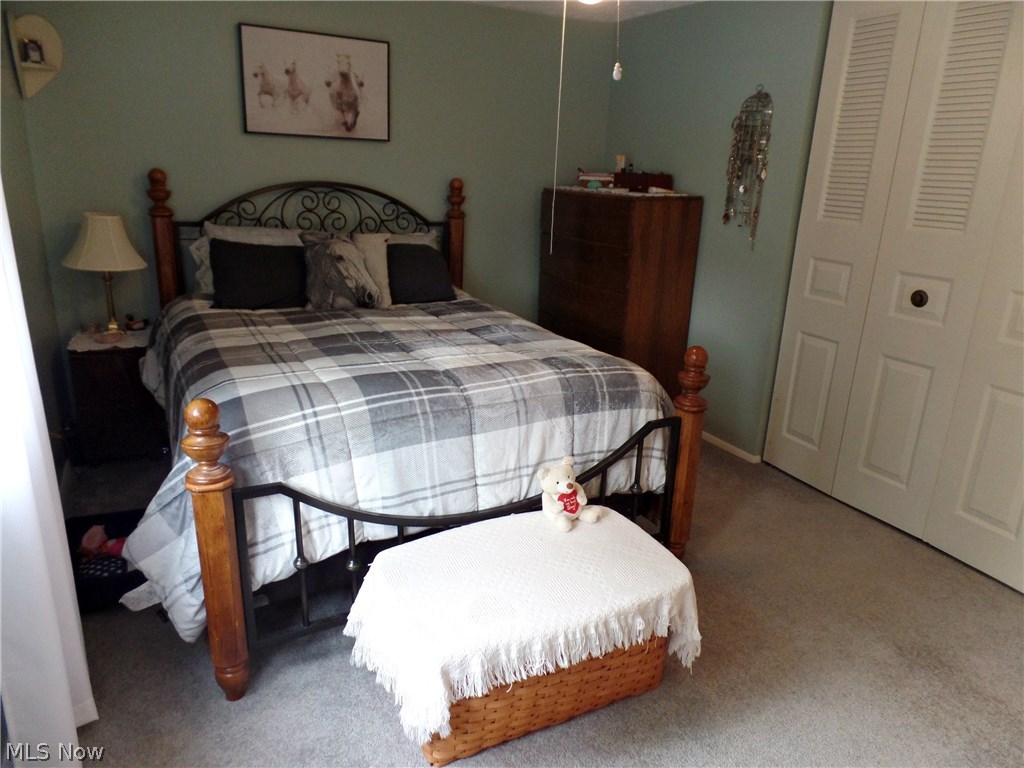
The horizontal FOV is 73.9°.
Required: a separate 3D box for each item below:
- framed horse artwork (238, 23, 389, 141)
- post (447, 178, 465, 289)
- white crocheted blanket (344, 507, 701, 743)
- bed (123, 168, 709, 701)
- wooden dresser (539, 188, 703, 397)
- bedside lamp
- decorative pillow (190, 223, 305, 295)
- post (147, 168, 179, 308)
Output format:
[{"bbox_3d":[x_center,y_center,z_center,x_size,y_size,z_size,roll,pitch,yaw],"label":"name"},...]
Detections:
[{"bbox_3d":[-1.066,-1.651,3.776,0.800,0.535,0.030,-7,19,-27],"label":"framed horse artwork"},{"bbox_3d":[-0.365,-0.576,4.357,0.115,1.425,0.115,-7,19,-27],"label":"post"},{"bbox_3d":[0.026,0.655,1.948,0.910,0.290,0.550,-7,19,-27],"label":"white crocheted blanket"},{"bbox_3d":[-0.609,-0.185,3.031,1.850,1.430,2.340,-7,19,-27],"label":"bed"},{"bbox_3d":[0.610,-0.515,4.373,0.490,1.360,1.000,-7,19,-27],"label":"wooden dresser"},{"bbox_3d":[-2.014,-0.545,3.380,0.365,0.600,0.365,-7,19,-27],"label":"bedside lamp"},{"bbox_3d":[-1.349,-0.615,3.543,0.590,0.420,0.190,-7,4,-27],"label":"decorative pillow"},{"bbox_3d":[-1.805,-0.402,3.626,0.115,1.425,0.115,-7,19,-27],"label":"post"}]

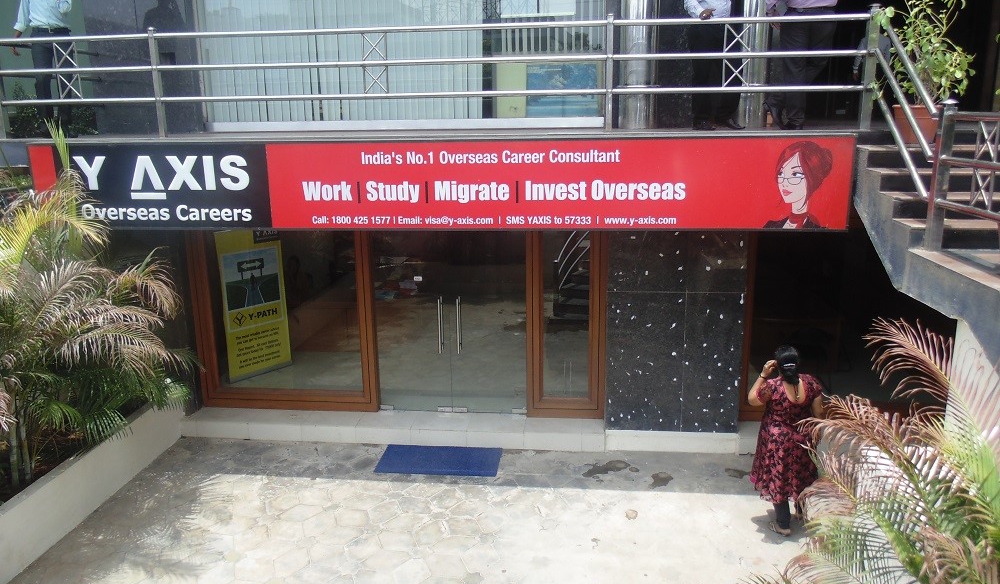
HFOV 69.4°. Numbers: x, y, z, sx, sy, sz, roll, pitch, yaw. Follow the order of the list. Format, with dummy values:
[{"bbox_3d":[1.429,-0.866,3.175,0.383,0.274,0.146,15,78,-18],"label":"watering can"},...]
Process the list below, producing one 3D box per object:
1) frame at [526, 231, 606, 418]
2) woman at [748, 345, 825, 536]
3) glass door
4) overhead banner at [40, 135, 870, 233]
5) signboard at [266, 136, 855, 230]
[{"bbox_3d":[0.710,0.305,7.716,0.840,2.220,0.100,1,12,6],"label":"frame"},{"bbox_3d":[2.295,1.196,5.873,0.570,1.540,0.420,2,12,11],"label":"woman"},{"bbox_3d":[-0.546,0.317,7.895,1.690,2.150,0.070,1,12,6],"label":"glass door"},{"bbox_3d":[-0.720,-0.956,6.464,7.391,0.806,0.150,1,12,6],"label":"overhead banner"},{"bbox_3d":[0.428,-0.940,6.333,5.080,0.806,0.120,1,12,6],"label":"signboard"}]

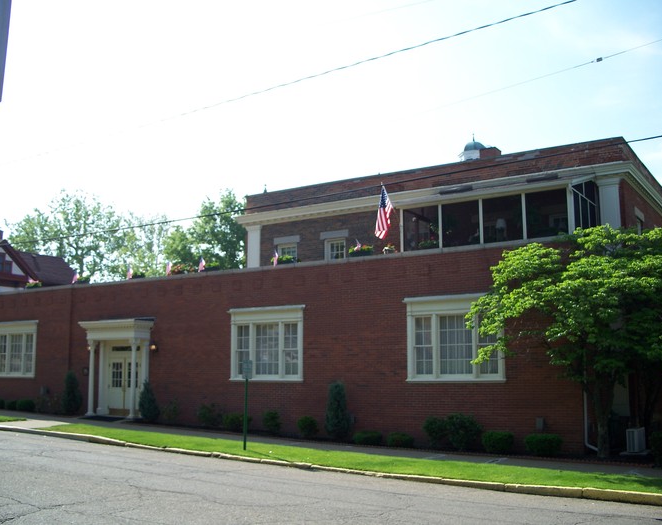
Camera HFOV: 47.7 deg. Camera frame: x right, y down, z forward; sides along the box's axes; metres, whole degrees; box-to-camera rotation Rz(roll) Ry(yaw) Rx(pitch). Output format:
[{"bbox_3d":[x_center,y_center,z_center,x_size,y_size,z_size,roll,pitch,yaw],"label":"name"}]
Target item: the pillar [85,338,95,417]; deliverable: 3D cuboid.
[{"bbox_3d":[-8.498,4.043,26.435,0.280,2.710,0.280,-5,-9,31],"label":"pillar"}]

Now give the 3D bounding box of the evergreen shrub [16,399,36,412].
[{"bbox_3d":[-11.458,5.372,28.108,0.720,0.520,0.720,-5,-9,31],"label":"evergreen shrub"}]

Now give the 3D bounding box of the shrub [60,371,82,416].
[{"bbox_3d":[-9.337,4.665,26.817,0.780,1.570,0.780,-5,-9,31],"label":"shrub"}]

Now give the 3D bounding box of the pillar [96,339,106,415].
[{"bbox_3d":[-8.216,4.113,26.760,0.320,2.650,0.270,-5,-10,32],"label":"pillar"}]

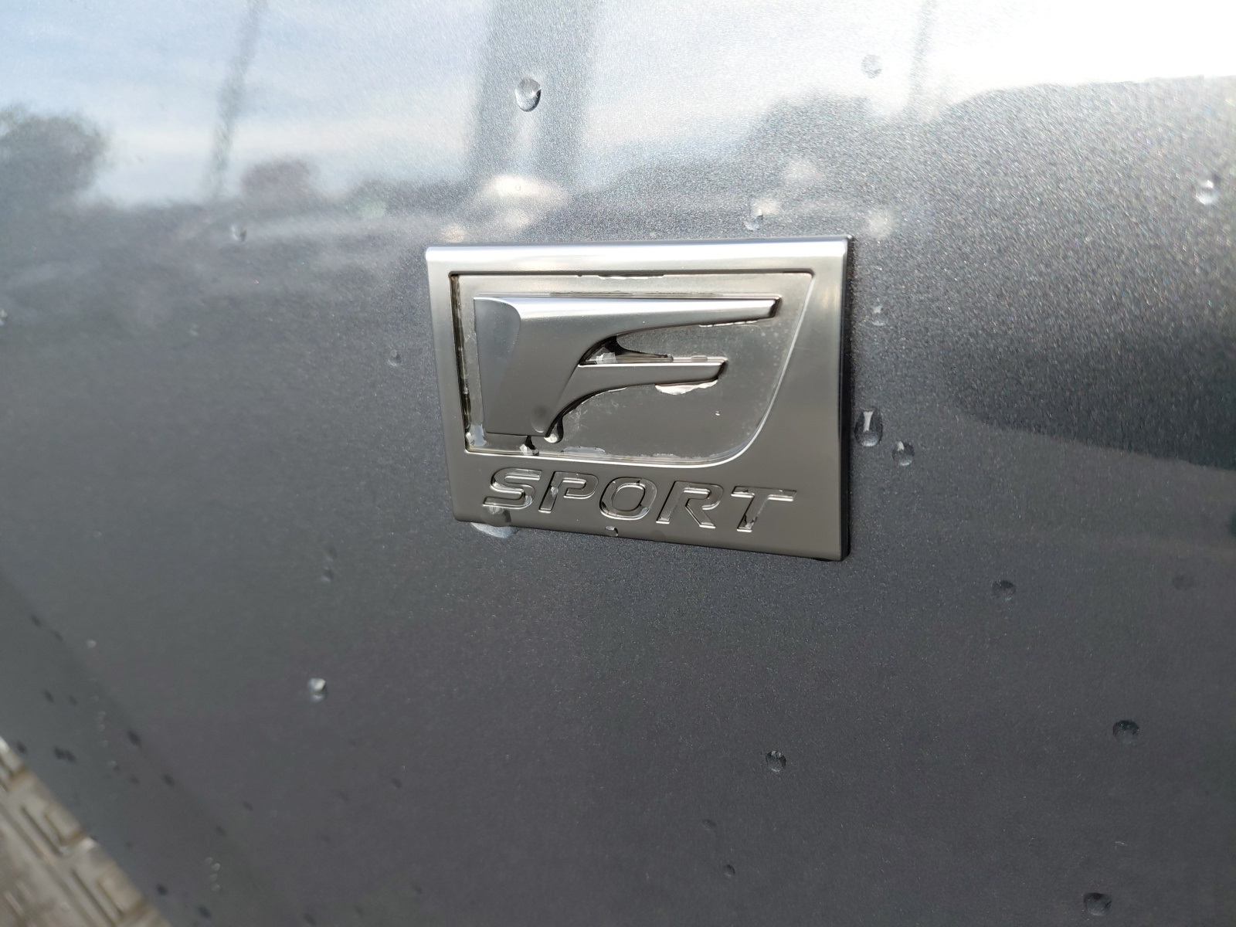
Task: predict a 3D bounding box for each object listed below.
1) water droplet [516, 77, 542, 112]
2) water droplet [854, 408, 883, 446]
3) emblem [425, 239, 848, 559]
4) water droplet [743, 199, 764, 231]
[{"bbox_3d":[-0.013,-0.055,0.133,0.004,0.005,0.002,4,19,21],"label":"water droplet"},{"bbox_3d":[0.036,-0.005,0.130,0.004,0.006,0.002,4,19,21],"label":"water droplet"},{"bbox_3d":[0.002,-0.011,0.140,0.066,0.047,0.005,4,19,21],"label":"emblem"},{"bbox_3d":[0.019,-0.035,0.127,0.003,0.004,0.002,4,19,21],"label":"water droplet"}]

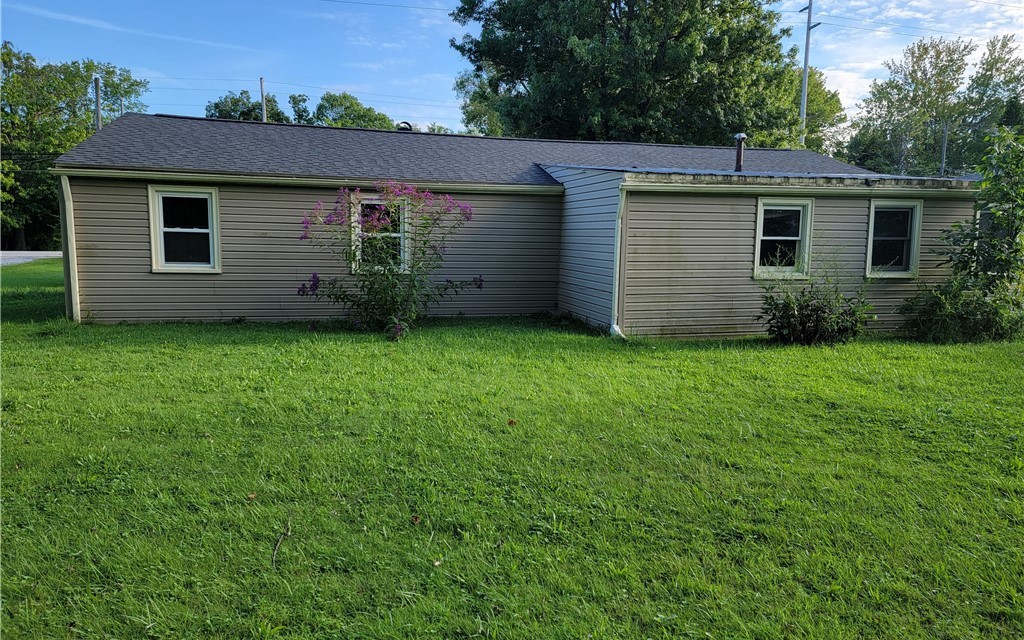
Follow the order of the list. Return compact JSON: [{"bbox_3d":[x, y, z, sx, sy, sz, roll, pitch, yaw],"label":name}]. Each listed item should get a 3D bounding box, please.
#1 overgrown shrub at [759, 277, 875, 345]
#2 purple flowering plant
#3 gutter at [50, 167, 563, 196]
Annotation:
[{"bbox_3d":[4.659,-0.170,10.799,1.750,0.923,1.200,-1,7,-14],"label":"overgrown shrub"},{"bbox_3d":[-1.915,-1.051,11.434,2.880,2.336,2.200,-1,7,-14],"label":"purple flowering plant"},{"bbox_3d":[-3.085,-2.322,11.949,8.330,0.130,0.130,-1,7,-14],"label":"gutter"}]

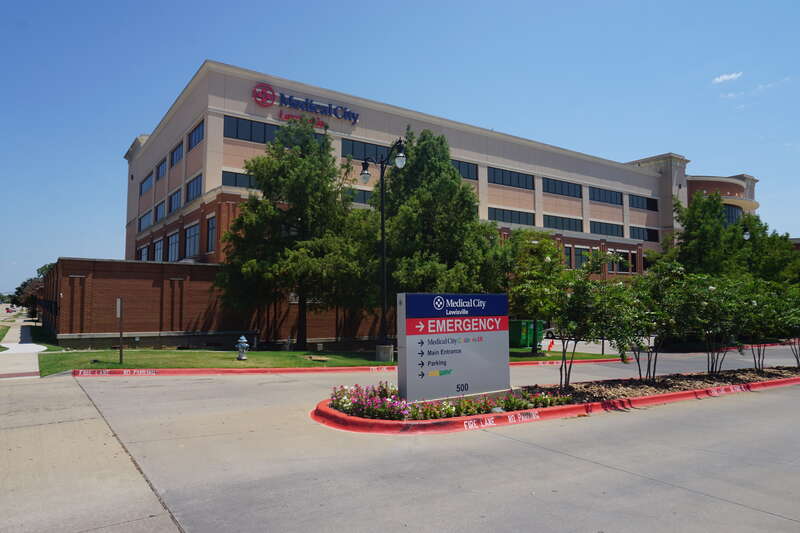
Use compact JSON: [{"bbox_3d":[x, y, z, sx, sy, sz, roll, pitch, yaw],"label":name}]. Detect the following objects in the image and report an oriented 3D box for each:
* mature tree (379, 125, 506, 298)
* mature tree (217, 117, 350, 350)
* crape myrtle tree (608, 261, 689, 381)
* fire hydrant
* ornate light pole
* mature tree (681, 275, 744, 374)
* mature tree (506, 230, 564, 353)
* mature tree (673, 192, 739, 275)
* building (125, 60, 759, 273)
[{"bbox_3d":[2.005,-1.377,25.202,5.500,10.475,5.500,0,-3,0],"label":"mature tree"},{"bbox_3d":[-4.781,-1.523,23.000,5.400,10.090,5.400,3,-4,-35],"label":"mature tree"},{"bbox_3d":[5.884,1.289,12.705,2.100,2.871,2.100,3,-4,-35],"label":"crape myrtle tree"},{"bbox_3d":[-4.803,2.450,16.183,0.420,0.768,0.400,3,-4,-35],"label":"fire hydrant"},{"bbox_3d":[-0.550,-0.664,17.527,0.420,7.000,2.500,3,-4,-35],"label":"ornate light pole"},{"bbox_3d":[8.929,1.626,15.218,1.750,2.798,1.750,3,-4,-35],"label":"mature tree"},{"bbox_3d":[6.074,1.105,24.219,2.750,5.514,2.750,0,-3,0],"label":"mature tree"},{"bbox_3d":[19.976,0.130,34.858,4.800,10.038,4.800,3,-4,-35],"label":"mature tree"},{"bbox_3d":[12.243,-4.301,84.923,95.000,23.600,44.000,3,-4,-35],"label":"building"}]

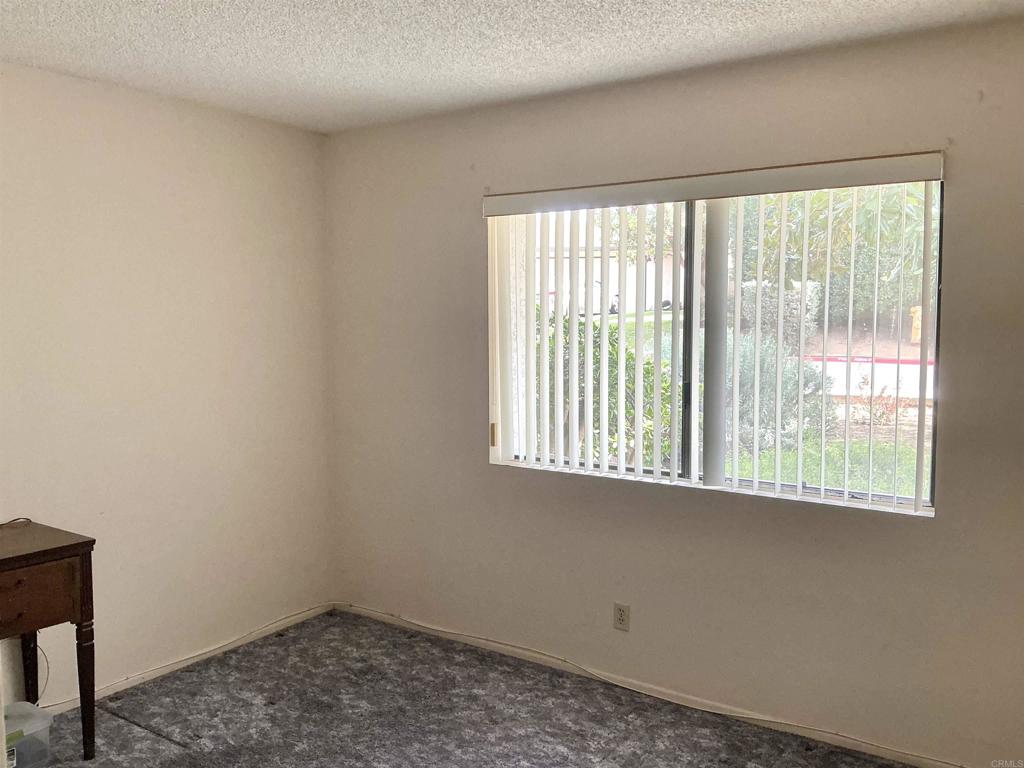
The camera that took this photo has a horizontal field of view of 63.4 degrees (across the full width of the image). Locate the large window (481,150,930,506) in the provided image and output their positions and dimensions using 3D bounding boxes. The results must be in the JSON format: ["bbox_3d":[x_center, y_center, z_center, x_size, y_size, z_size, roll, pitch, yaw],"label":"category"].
[{"bbox_3d":[0.668,-0.196,3.221,1.803,1.187,0.120,3,6,34],"label":"large window"}]

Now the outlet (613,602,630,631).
[{"bbox_3d":[0.454,0.960,3.409,0.071,0.114,0.011,3,6,34],"label":"outlet"}]

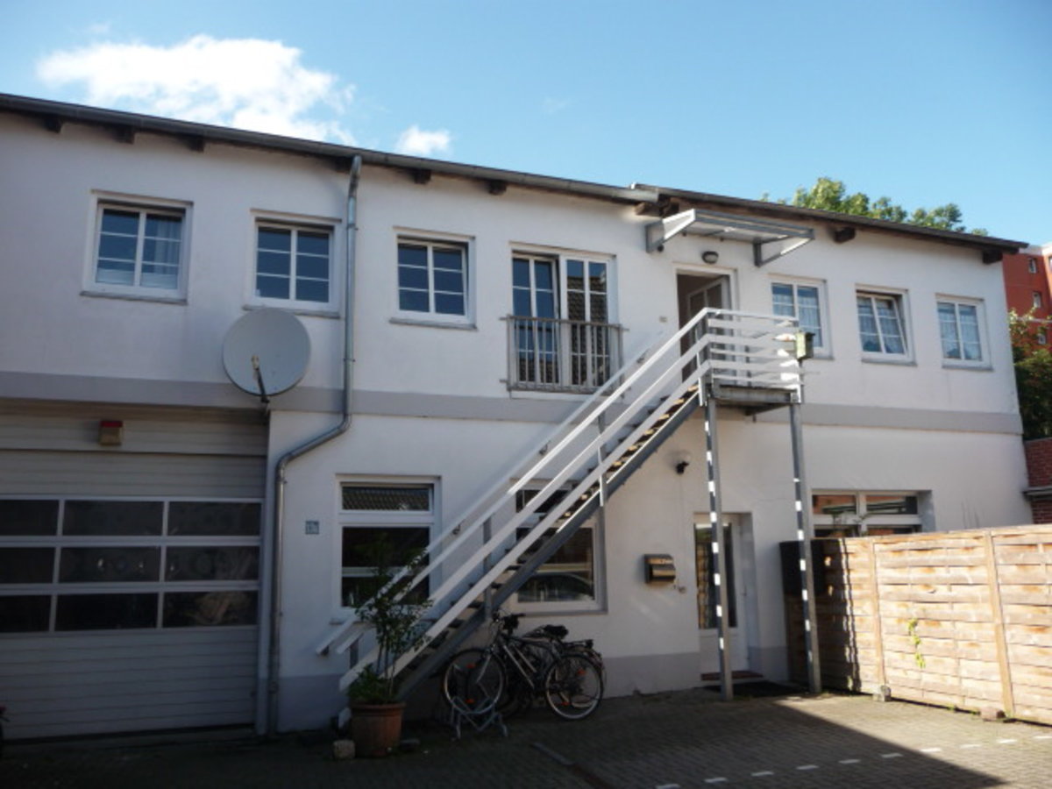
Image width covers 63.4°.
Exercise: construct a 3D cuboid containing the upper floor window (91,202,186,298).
[{"bbox_3d":[-4.384,-1.660,9.643,0.950,1.100,0.130,3,-12,-20],"label":"upper floor window"}]

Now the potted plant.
[{"bbox_3d":[-1.313,2.376,8.167,0.780,1.950,0.750,3,-12,-20],"label":"potted plant"}]

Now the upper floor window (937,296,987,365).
[{"bbox_3d":[7.146,-1.019,13.935,0.950,1.100,0.130,3,-12,-20],"label":"upper floor window"}]

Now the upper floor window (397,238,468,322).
[{"bbox_3d":[-1.174,-1.481,10.838,0.950,1.100,0.130,3,-12,-20],"label":"upper floor window"}]

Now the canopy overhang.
[{"bbox_3d":[2.794,-2.227,11.698,1.840,0.450,1.290,3,-12,-20],"label":"canopy overhang"}]

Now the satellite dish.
[{"bbox_3d":[-2.880,-0.472,9.328,0.940,1.020,0.500,-1,-19,-1],"label":"satellite dish"}]

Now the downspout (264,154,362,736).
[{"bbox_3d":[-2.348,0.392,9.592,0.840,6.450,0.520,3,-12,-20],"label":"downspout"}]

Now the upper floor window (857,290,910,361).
[{"bbox_3d":[5.639,-1.103,13.374,0.950,1.100,0.130,3,-12,-20],"label":"upper floor window"}]

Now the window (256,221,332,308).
[{"bbox_3d":[-2.784,-1.571,10.239,0.950,1.100,0.130,3,-12,-20],"label":"window"}]

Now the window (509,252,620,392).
[{"bbox_3d":[0.519,-0.947,11.376,1.500,1.950,0.150,3,-12,-20],"label":"window"}]

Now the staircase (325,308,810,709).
[{"bbox_3d":[0.714,1.245,10.295,6.050,4.820,1.060,3,-12,-20],"label":"staircase"}]

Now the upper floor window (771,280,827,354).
[{"bbox_3d":[4.128,-1.187,12.812,0.950,1.100,0.130,3,-12,-20],"label":"upper floor window"}]

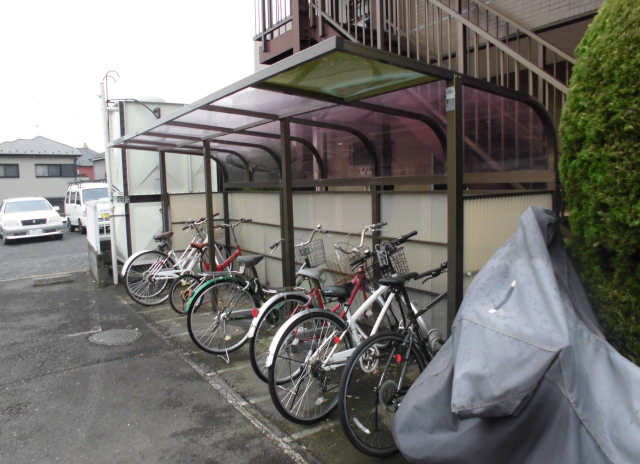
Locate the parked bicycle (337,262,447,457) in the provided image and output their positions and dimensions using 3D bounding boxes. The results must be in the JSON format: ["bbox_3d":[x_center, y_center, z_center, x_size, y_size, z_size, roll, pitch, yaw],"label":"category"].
[{"bbox_3d":[0.728,0.654,2.940,1.680,1.040,0.580,-6,-2,-39],"label":"parked bicycle"}]

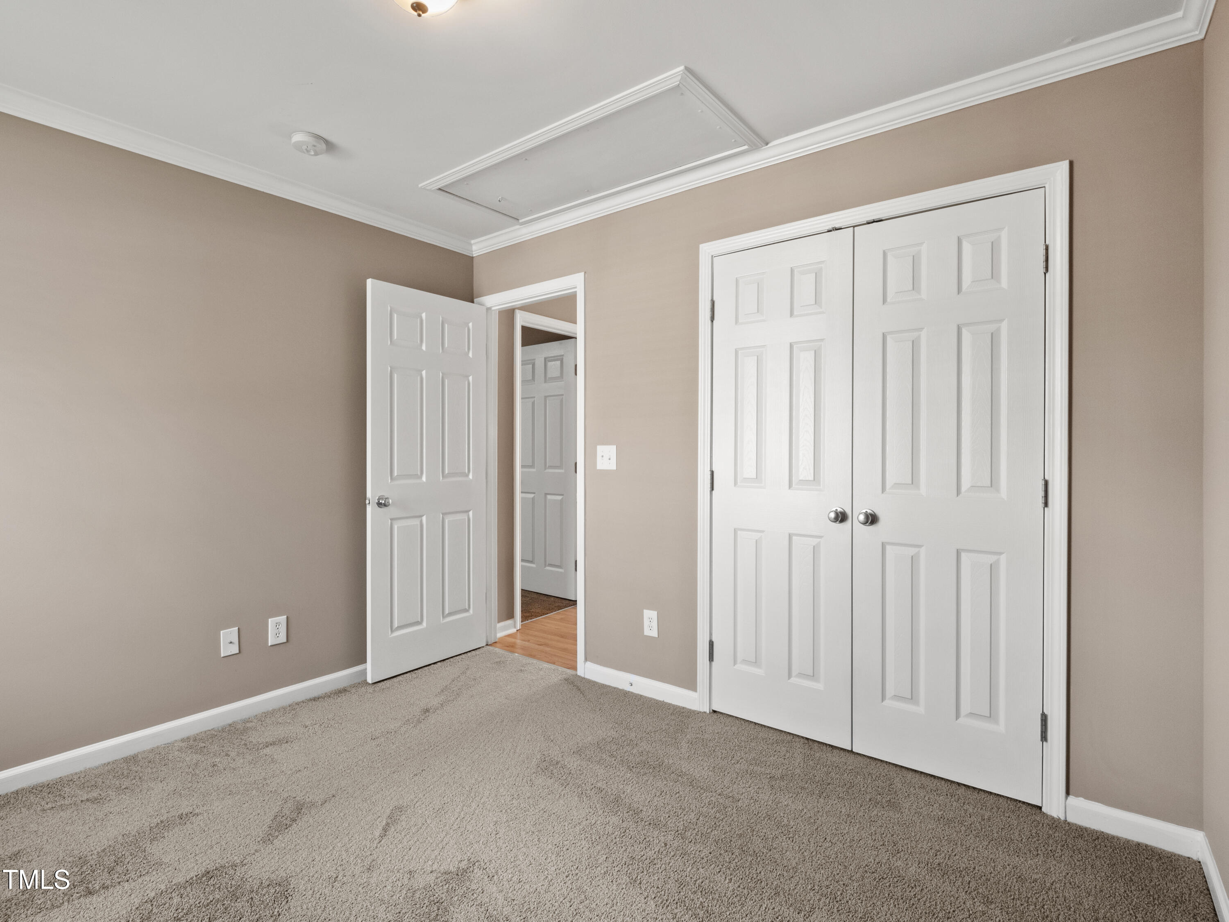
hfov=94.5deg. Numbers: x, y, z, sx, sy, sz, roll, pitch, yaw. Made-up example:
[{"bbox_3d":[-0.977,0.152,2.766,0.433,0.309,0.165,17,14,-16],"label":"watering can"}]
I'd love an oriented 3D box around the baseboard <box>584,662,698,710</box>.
[{"bbox_3d":[0.120,1.084,2.761,0.640,0.082,0.020,0,1,35],"label":"baseboard"}]

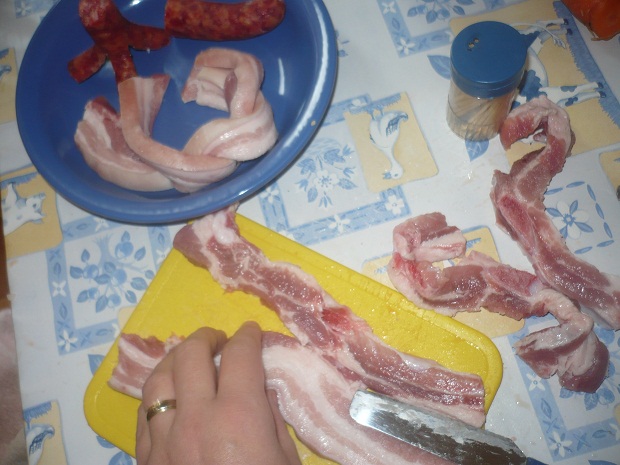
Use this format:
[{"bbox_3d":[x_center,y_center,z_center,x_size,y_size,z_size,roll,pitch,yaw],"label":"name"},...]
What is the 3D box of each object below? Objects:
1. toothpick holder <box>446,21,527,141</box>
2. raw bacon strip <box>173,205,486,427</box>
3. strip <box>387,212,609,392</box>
[{"bbox_3d":[0.117,-0.101,0.430,0.047,0.073,0.047,-2,71,5],"label":"toothpick holder"},{"bbox_3d":[0.010,0.053,0.406,0.237,0.020,0.052,35,78,16],"label":"raw bacon strip"},{"bbox_3d":[0.117,0.045,0.405,0.159,0.026,0.061,36,78,16],"label":"strip"}]

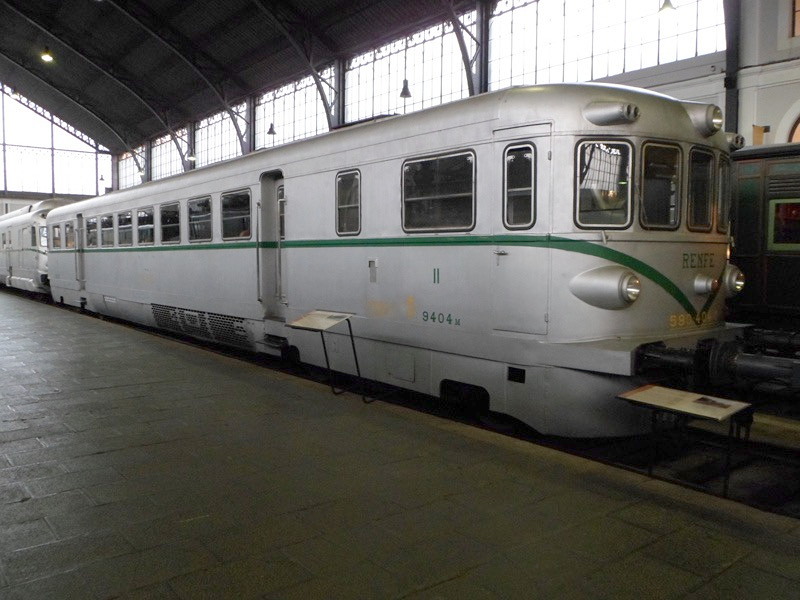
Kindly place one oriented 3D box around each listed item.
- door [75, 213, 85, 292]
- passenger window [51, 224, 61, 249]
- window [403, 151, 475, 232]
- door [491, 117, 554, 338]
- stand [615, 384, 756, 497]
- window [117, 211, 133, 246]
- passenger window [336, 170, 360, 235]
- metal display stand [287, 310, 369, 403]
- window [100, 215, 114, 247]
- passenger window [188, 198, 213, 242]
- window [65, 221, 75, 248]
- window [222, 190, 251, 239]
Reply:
[{"bbox_3d":[-9.783,-1.473,19.210,0.120,2.304,0.816,-2,4,-40],"label":"door"},{"bbox_3d":[-11.834,-2.196,21.501,0.060,0.864,1.272,-2,4,-40],"label":"passenger window"},{"bbox_3d":[0.404,-1.179,6.942,0.060,0.878,1.147,-2,4,-40],"label":"window"},{"bbox_3d":[1.191,-0.690,6.118,0.629,2.006,0.080,4,4,40],"label":"door"},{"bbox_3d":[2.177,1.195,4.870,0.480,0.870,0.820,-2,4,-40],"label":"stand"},{"bbox_3d":[-6.873,-1.787,15.599,0.060,0.864,1.229,-2,4,-40],"label":"window"},{"bbox_3d":[-0.688,-1.283,8.240,0.060,0.859,0.562,-2,4,-40],"label":"passenger window"},{"bbox_3d":[-0.807,0.667,7.263,0.710,1.030,0.810,-2,4,-40],"label":"metal display stand"},{"bbox_3d":[-7.889,-1.871,16.808,0.060,0.864,1.234,-2,4,-40],"label":"window"},{"bbox_3d":[-3.888,-1.540,12.047,0.060,0.864,1.142,-2,4,-40],"label":"passenger window"},{"bbox_3d":[-10.616,-2.096,20.052,0.060,0.864,1.224,-2,4,-40],"label":"window"},{"bbox_3d":[-2.853,-1.455,10.816,0.060,0.864,1.138,-2,4,-40],"label":"window"}]

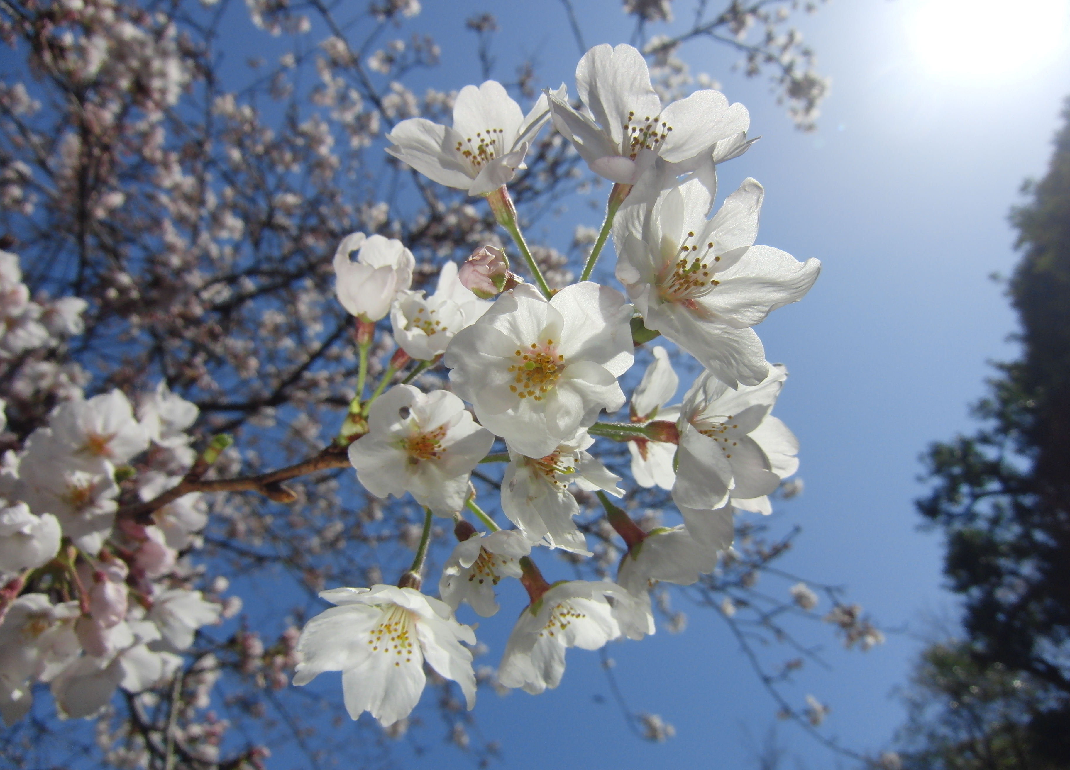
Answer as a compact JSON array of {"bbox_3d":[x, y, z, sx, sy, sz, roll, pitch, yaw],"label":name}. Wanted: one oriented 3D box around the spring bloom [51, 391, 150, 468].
[{"bbox_3d":[-0.147,0.016,0.250,0.034,0.028,0.018,0,-12,-21],"label":"spring bloom"}]

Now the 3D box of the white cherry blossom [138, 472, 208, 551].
[{"bbox_3d":[-0.127,0.044,0.260,0.026,0.027,0.018,0,3,-27],"label":"white cherry blossom"}]

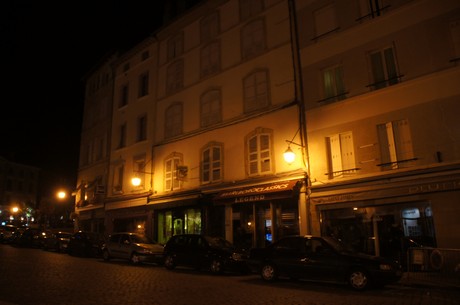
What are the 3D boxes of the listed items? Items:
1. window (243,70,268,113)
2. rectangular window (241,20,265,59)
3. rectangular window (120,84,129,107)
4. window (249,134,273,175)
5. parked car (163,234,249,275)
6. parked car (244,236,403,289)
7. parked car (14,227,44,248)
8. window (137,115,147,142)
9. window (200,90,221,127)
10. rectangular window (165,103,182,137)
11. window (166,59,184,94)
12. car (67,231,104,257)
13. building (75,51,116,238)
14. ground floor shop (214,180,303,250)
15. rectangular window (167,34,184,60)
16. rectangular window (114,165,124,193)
[{"bbox_3d":[1.376,-3.216,18.033,1.564,2.067,0.200,-14,-19,39],"label":"window"},{"bbox_3d":[1.246,-6.263,18.896,1.591,1.904,0.200,-14,-19,39],"label":"rectangular window"},{"bbox_3d":[-7.957,-4.292,26.107,1.080,1.591,0.200,-13,-18,39],"label":"rectangular window"},{"bbox_3d":[1.486,0.074,17.128,1.387,1.931,0.200,-14,-19,39],"label":"window"},{"bbox_3d":[-0.883,3.939,13.719,4.000,1.430,1.680,-12,-18,40],"label":"parked car"},{"bbox_3d":[2.689,3.237,10.499,4.380,1.400,1.700,-13,-18,39],"label":"parked car"},{"bbox_3d":[-13.507,6.047,24.608,4.102,1.450,1.680,-10,-17,40],"label":"parked car"},{"bbox_3d":[-6.067,-1.665,23.822,1.106,1.823,0.200,-13,-18,39],"label":"window"},{"bbox_3d":[-1.076,-2.527,19.562,1.597,2.109,0.150,-13,-18,39],"label":"window"},{"bbox_3d":[-3.627,-2.055,22.173,1.727,2.162,0.200,-14,-19,39],"label":"rectangular window"},{"bbox_3d":[-3.523,-4.813,22.247,1.540,1.960,0.150,-14,-20,39],"label":"window"},{"bbox_3d":[-7.463,5.030,19.326,3.853,1.440,1.650,-10,-16,40],"label":"car"},{"bbox_3d":[-7.832,0.629,31.306,4.540,15.093,10.000,-13,-18,39],"label":"building"},{"bbox_3d":[1.155,3.354,16.616,5.168,3.590,1.000,-14,-19,39],"label":"ground floor shop"},{"bbox_3d":[-3.615,-6.965,22.877,1.520,1.620,0.150,-14,-20,39],"label":"rectangular window"},{"bbox_3d":[-7.869,1.828,24.410,1.040,2.030,0.150,-14,-20,39],"label":"rectangular window"}]

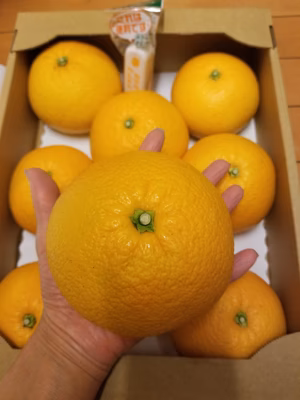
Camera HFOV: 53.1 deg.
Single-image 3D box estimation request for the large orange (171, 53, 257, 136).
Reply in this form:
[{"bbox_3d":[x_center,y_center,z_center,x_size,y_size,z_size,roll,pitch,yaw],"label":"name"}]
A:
[{"bbox_3d":[0.076,-0.123,0.353,0.097,0.085,0.097,0,70,0],"label":"large orange"}]

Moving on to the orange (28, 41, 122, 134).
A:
[{"bbox_3d":[-0.085,-0.129,0.351,0.106,0.093,0.106,0,70,0],"label":"orange"}]

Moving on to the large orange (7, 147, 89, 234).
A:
[{"bbox_3d":[-0.094,-0.009,0.312,0.094,0.083,0.094,0,70,0],"label":"large orange"}]

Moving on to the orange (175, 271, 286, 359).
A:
[{"bbox_3d":[0.067,0.112,0.264,0.098,0.087,0.098,0,70,0],"label":"orange"}]

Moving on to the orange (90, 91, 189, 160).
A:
[{"bbox_3d":[-0.011,-0.065,0.327,0.106,0.093,0.106,0,70,0],"label":"orange"}]

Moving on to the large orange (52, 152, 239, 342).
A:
[{"bbox_3d":[-0.005,0.022,0.172,0.103,0.091,0.103,0,70,0],"label":"large orange"}]

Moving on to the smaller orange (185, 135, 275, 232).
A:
[{"bbox_3d":[0.075,-0.017,0.310,0.103,0.090,0.103,0,70,0],"label":"smaller orange"}]

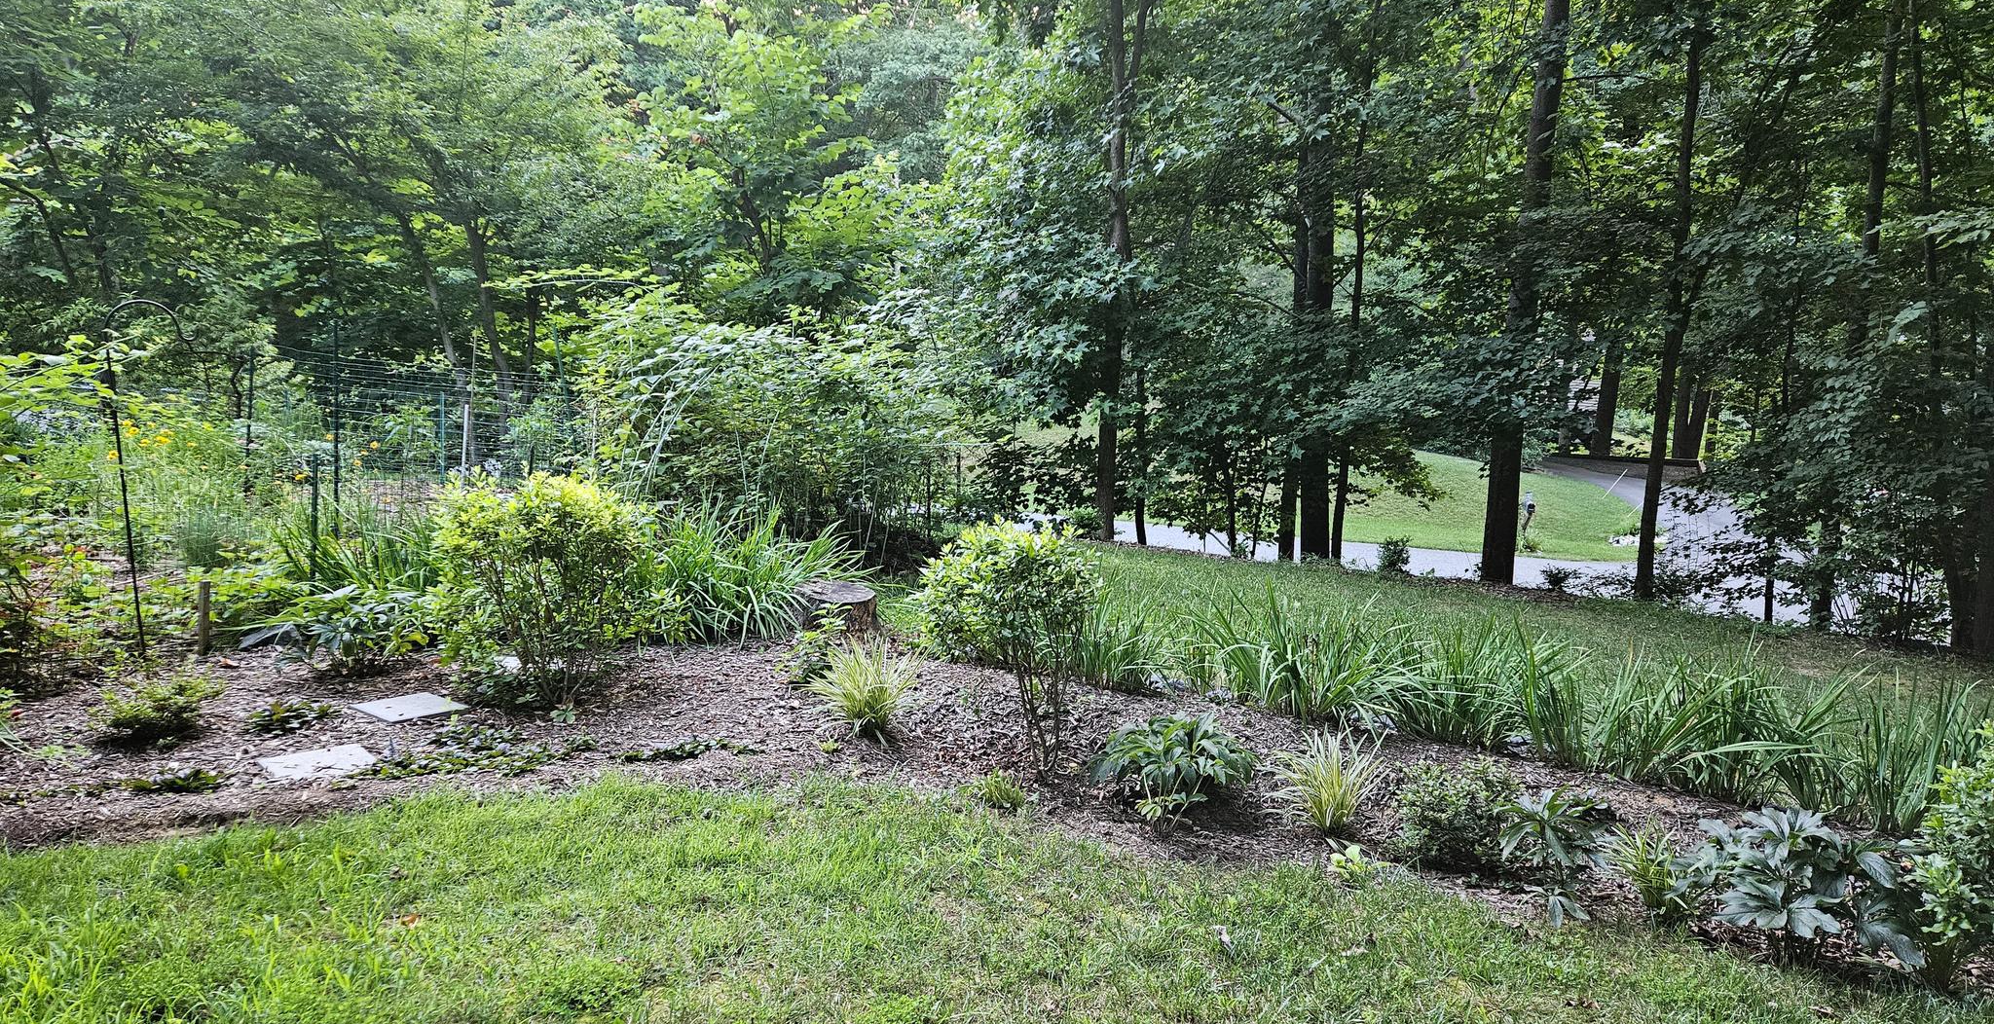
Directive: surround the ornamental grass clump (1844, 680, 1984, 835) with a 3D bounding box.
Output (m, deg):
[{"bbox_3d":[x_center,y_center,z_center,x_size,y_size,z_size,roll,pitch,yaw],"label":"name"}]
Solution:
[{"bbox_3d":[3.667,1.000,5.300,0.500,0.570,0.480,5,6,35],"label":"ornamental grass clump"}]

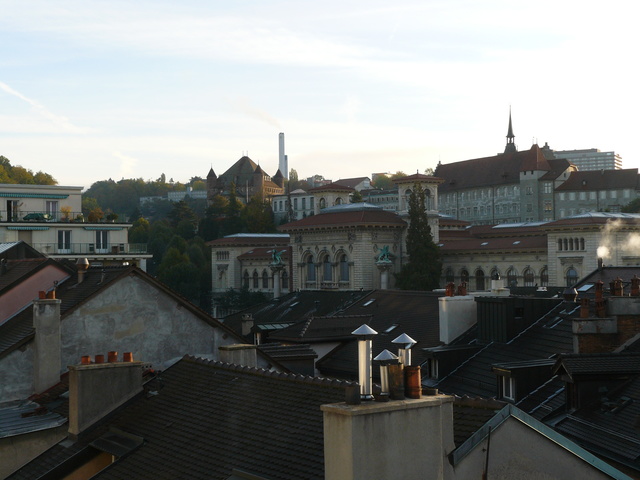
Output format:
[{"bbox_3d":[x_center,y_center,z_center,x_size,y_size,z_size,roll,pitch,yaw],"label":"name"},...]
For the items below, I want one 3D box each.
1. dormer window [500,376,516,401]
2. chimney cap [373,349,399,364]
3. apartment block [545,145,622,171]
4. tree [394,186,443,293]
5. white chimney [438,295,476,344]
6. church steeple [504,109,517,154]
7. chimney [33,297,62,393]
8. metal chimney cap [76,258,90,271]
[{"bbox_3d":[6.903,5.421,38.000,0.200,0.950,0.950,0,-2,-15],"label":"dormer window"},{"bbox_3d":[1.107,1.961,17.500,0.430,0.230,0.430,-1,-2,0],"label":"chimney cap"},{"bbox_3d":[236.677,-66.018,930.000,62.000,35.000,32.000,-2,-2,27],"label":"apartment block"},{"bbox_3d":[20.263,1.131,213.000,9.800,26.000,9.800,-1,-2,0],"label":"tree"},{"bbox_3d":[6.413,3.600,46.600,1.800,2.050,0.780,0,-2,-22],"label":"white chimney"},{"bbox_3d":[64.395,-36.677,350.000,3.400,15.600,3.400,-2,-2,27],"label":"church steeple"},{"bbox_3d":[-10.790,4.217,41.000,0.980,3.800,0.500,0,-2,-29],"label":"chimney"},{"bbox_3d":[-10.745,1.099,47.000,0.600,0.520,0.600,-1,-2,0],"label":"metal chimney cap"}]

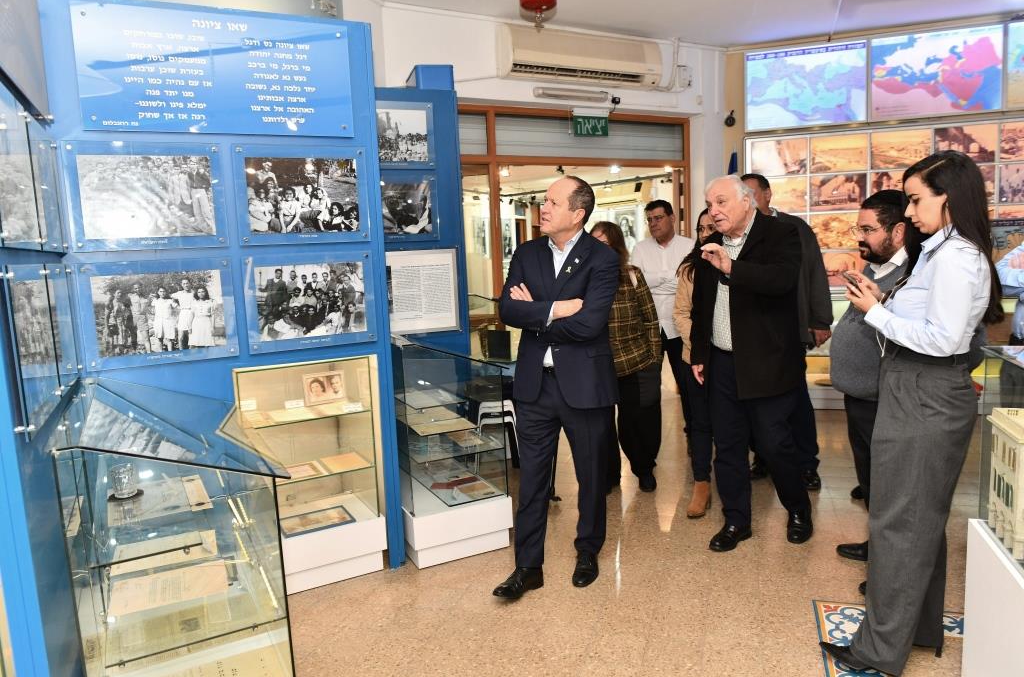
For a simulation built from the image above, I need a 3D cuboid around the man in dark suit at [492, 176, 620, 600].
[{"bbox_3d":[0.170,0.202,3.096,0.530,1.735,0.400,3,9,36],"label":"man in dark suit"}]

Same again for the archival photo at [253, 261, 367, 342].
[{"bbox_3d":[-0.846,-0.160,3.152,0.453,0.304,0.015,-7,9,-29],"label":"archival photo"}]

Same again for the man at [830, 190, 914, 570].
[{"bbox_3d":[1.626,0.169,3.253,0.440,1.640,0.540,-3,8,-2],"label":"man"}]

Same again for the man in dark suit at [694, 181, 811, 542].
[{"bbox_3d":[1.150,0.117,3.467,0.480,1.725,0.540,-9,10,-40],"label":"man in dark suit"}]

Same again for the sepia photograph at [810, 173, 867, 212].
[{"bbox_3d":[2.593,-1.164,5.877,0.412,0.287,0.020,0,8,19],"label":"sepia photograph"}]

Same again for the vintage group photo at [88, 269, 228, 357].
[{"bbox_3d":[-1.366,-0.099,2.882,0.457,0.304,0.010,-6,8,-25],"label":"vintage group photo"}]

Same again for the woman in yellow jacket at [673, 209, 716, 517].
[{"bbox_3d":[1.076,0.122,3.990,0.470,1.615,0.340,1,9,27],"label":"woman in yellow jacket"}]

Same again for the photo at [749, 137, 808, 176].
[{"bbox_3d":[2.161,-1.472,5.977,0.436,0.294,0.020,0,8,19],"label":"photo"}]

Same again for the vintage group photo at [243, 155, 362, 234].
[{"bbox_3d":[-0.866,-0.595,3.092,0.458,0.306,0.015,-7,9,-29],"label":"vintage group photo"}]

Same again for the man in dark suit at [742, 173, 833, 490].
[{"bbox_3d":[1.589,-0.045,4.354,0.600,1.804,0.420,0,8,20],"label":"man in dark suit"}]

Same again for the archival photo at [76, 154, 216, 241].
[{"bbox_3d":[-1.385,-0.541,2.823,0.455,0.303,0.010,-6,8,-25],"label":"archival photo"}]

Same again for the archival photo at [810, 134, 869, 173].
[{"bbox_3d":[2.576,-1.465,5.837,0.414,0.302,0.020,0,8,19],"label":"archival photo"}]

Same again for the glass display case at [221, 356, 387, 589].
[{"bbox_3d":[-0.929,0.579,3.379,0.610,1.004,0.440,-6,8,-25],"label":"glass display case"}]

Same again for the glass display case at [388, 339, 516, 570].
[{"bbox_3d":[-0.449,0.475,3.856,0.510,1.046,1.000,-6,8,-25],"label":"glass display case"}]

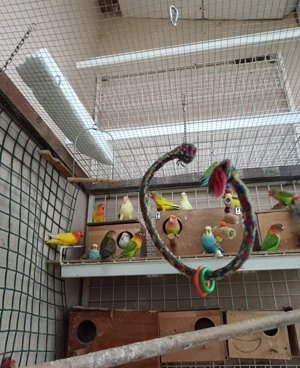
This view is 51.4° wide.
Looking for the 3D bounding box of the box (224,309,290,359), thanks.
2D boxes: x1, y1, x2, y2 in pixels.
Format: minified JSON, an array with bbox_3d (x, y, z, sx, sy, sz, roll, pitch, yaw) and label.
[{"bbox_3d":[0.354,0.504,1.059,0.186,0.135,0.142,-2,-21,8],"label":"box"}]

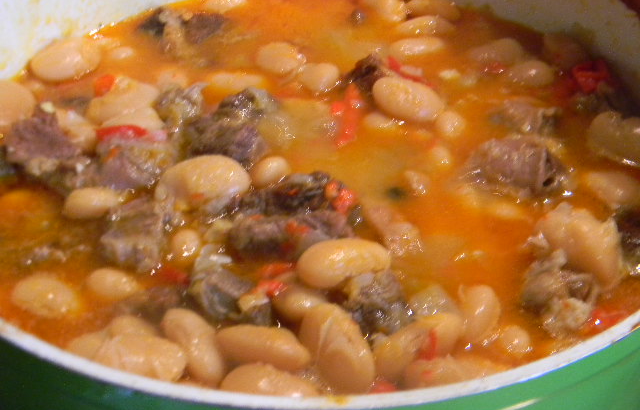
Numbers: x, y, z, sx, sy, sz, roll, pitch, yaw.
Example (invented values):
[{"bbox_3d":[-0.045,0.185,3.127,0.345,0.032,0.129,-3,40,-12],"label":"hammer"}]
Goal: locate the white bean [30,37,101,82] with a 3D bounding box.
[{"bbox_3d":[-0.097,-0.056,0.397,0.028,0.014,0.016,-22,44,-25],"label":"white bean"}]

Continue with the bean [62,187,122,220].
[{"bbox_3d":[-0.072,-0.001,0.328,0.021,0.011,0.013,-8,40,-10],"label":"bean"}]

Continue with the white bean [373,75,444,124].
[{"bbox_3d":[0.032,-0.038,0.374,0.030,0.013,0.016,27,47,29],"label":"white bean"}]

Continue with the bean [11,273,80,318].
[{"bbox_3d":[-0.071,0.024,0.270,0.020,0.011,0.013,13,41,16],"label":"bean"}]

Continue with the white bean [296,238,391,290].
[{"bbox_3d":[0.006,0.016,0.278,0.026,0.012,0.015,-15,41,-18],"label":"white bean"}]

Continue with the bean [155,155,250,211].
[{"bbox_3d":[-0.034,-0.006,0.295,0.028,0.013,0.016,-17,42,-20],"label":"bean"}]

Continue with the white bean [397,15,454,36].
[{"bbox_3d":[0.040,-0.067,0.391,0.022,0.010,0.012,-5,39,-6],"label":"white bean"}]

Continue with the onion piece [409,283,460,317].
[{"bbox_3d":[0.031,0.028,0.283,0.012,0.007,0.015,-20,42,-24],"label":"onion piece"}]

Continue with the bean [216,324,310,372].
[{"bbox_3d":[-0.014,0.034,0.249,0.024,0.010,0.011,11,40,14],"label":"bean"}]

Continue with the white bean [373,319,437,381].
[{"bbox_3d":[0.022,0.039,0.276,0.013,0.011,0.025,26,46,28],"label":"white bean"}]

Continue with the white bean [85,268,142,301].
[{"bbox_3d":[-0.054,0.021,0.272,0.016,0.009,0.010,9,40,11],"label":"white bean"}]

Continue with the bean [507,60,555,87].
[{"bbox_3d":[0.080,-0.050,0.395,0.020,0.011,0.013,11,41,13],"label":"bean"}]

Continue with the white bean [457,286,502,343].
[{"bbox_3d":[0.041,0.028,0.268,0.011,0.009,0.019,12,40,15],"label":"white bean"}]

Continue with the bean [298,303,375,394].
[{"bbox_3d":[0.004,0.034,0.247,0.015,0.012,0.025,-18,57,-20],"label":"bean"}]

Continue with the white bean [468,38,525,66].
[{"bbox_3d":[0.062,-0.054,0.364,0.021,0.010,0.011,-11,40,-13],"label":"white bean"}]

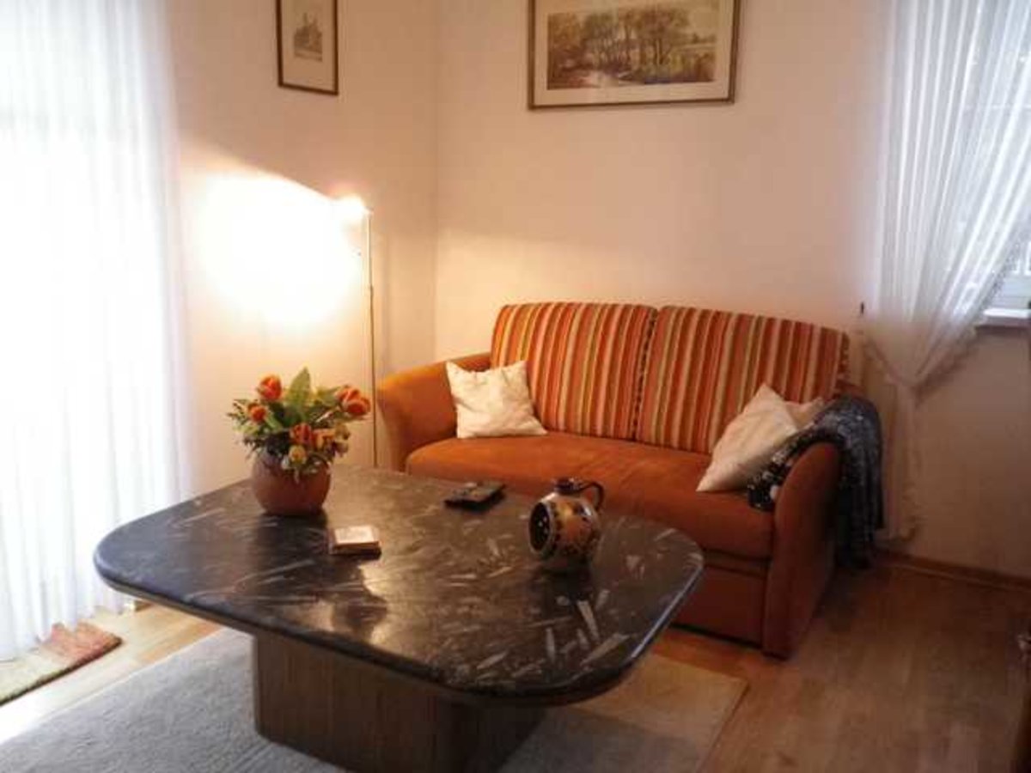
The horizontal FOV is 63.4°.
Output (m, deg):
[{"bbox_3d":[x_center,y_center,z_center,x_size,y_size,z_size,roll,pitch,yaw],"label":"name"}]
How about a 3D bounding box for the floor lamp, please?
[{"bbox_3d":[-0.575,-0.065,3.247,0.236,1.277,0.288,8,15,29],"label":"floor lamp"}]

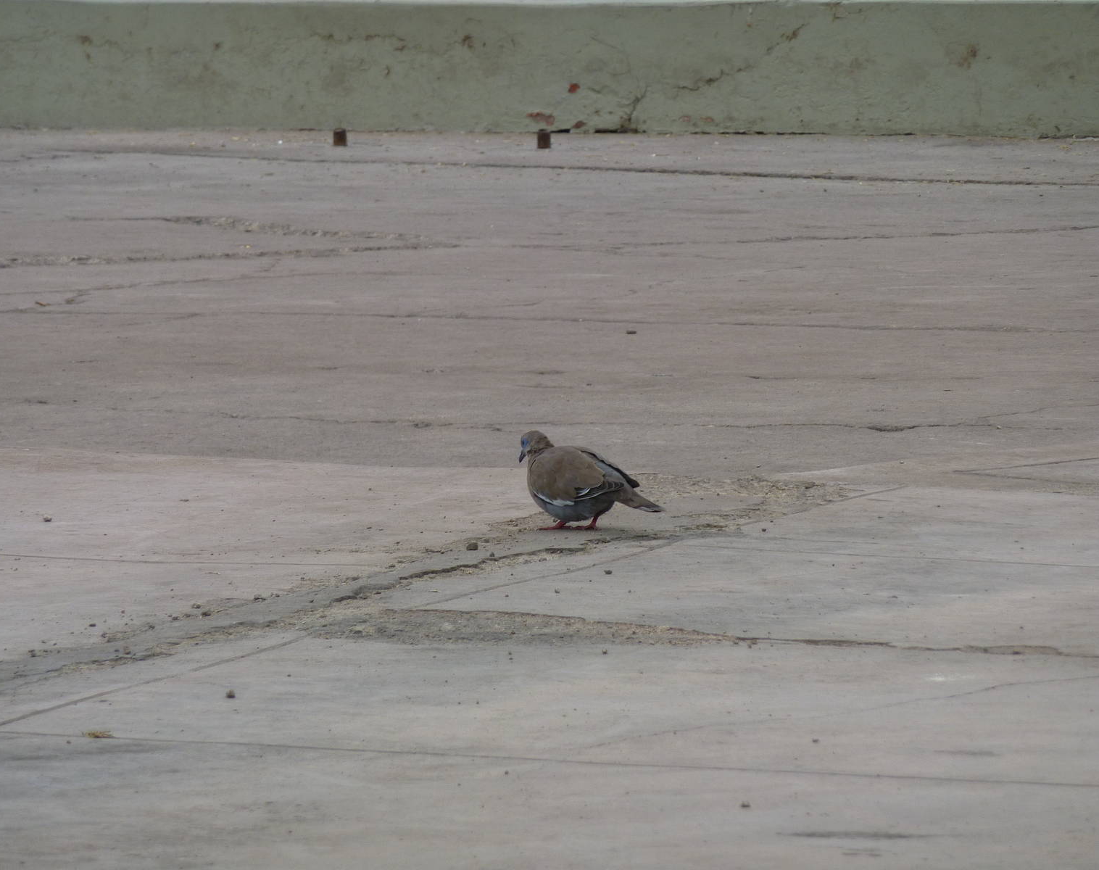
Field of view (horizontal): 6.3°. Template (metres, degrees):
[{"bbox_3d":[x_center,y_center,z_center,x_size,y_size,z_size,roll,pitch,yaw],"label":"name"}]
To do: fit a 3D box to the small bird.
[{"bbox_3d":[0.063,0.066,14.800,0.245,0.145,0.105,4,8,35],"label":"small bird"}]

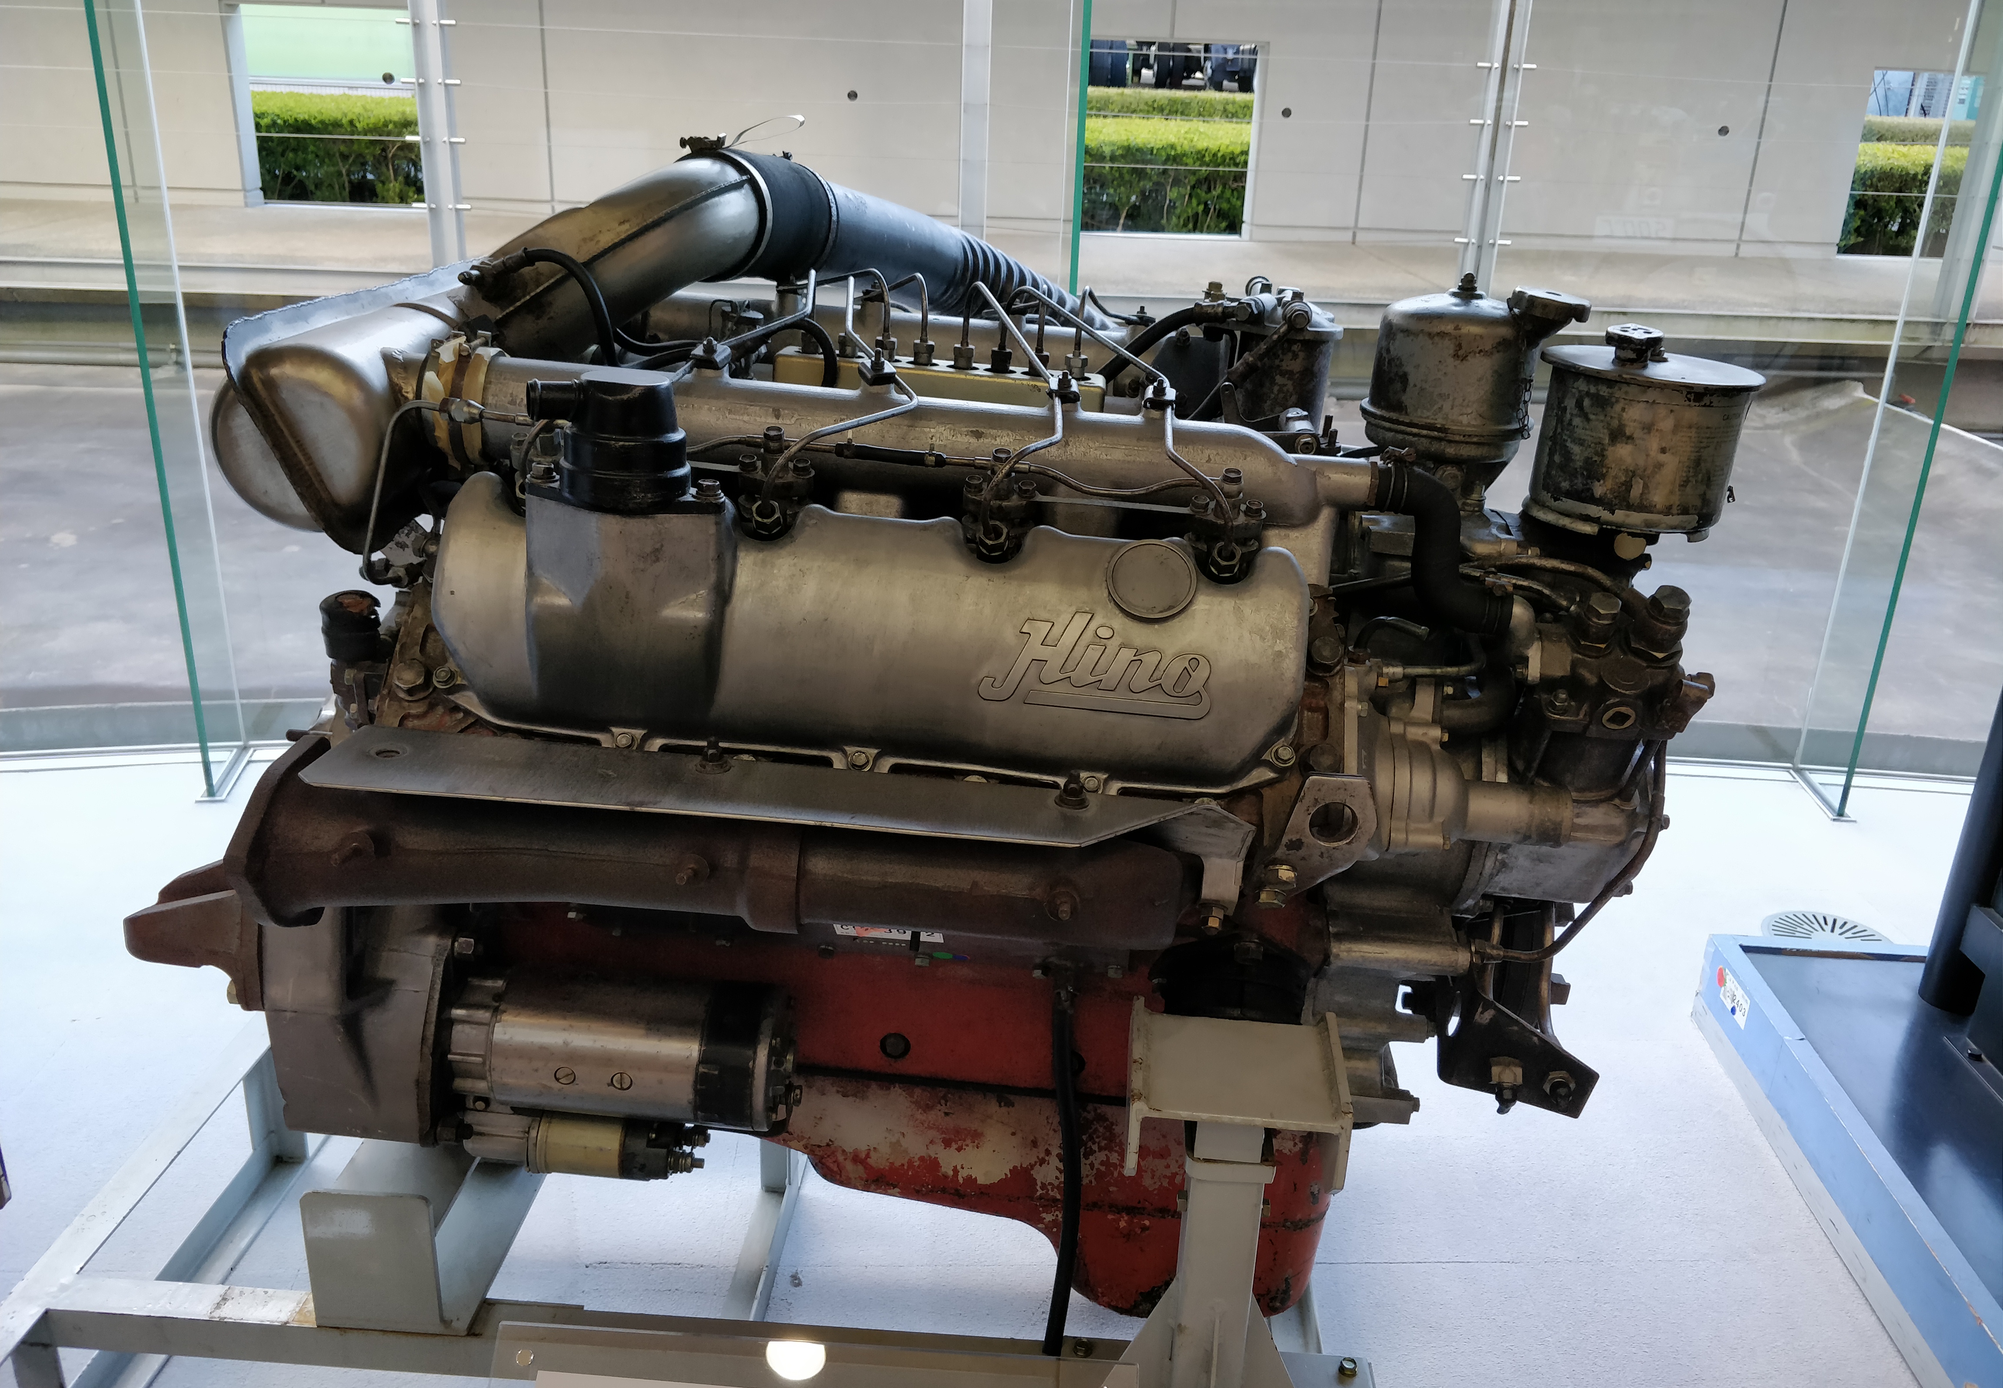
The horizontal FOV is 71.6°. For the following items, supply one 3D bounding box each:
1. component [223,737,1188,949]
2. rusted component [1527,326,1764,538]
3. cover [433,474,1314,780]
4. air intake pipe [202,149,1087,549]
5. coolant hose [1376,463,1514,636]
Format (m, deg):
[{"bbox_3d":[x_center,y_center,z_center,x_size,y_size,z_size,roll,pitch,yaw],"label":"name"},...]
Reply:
[{"bbox_3d":[-0.211,0.107,1.015,0.675,0.117,0.117,5,18,0],"label":"component"},{"bbox_3d":[0.525,-0.221,1.145,0.170,0.165,0.170,5,18,0],"label":"rusted component"},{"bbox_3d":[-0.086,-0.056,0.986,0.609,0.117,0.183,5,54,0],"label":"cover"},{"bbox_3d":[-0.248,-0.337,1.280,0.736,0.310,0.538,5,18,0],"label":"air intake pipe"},{"bbox_3d":[0.357,-0.120,1.131,0.116,0.132,0.071,5,18,0],"label":"coolant hose"}]

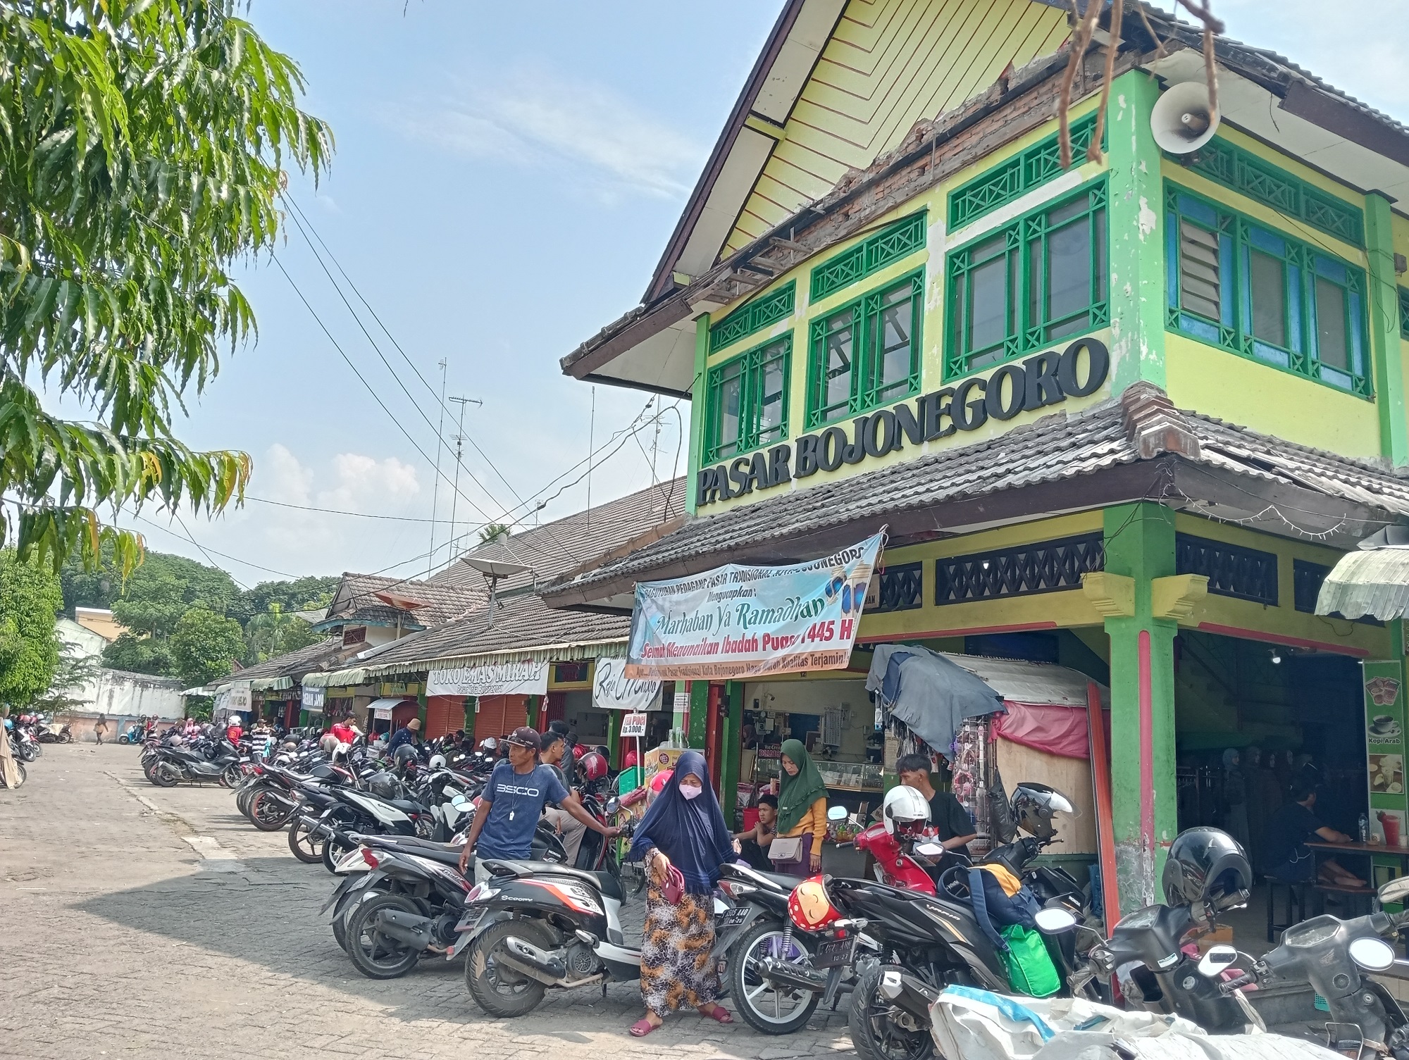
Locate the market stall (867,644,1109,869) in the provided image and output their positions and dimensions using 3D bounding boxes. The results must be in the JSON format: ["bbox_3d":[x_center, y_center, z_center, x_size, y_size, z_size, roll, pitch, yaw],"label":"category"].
[{"bbox_3d":[2.508,2.197,9.876,1.650,2.250,1.550,10,-13,-29],"label":"market stall"}]

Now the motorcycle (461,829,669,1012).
[{"bbox_3d":[-0.586,2.175,6.585,1.860,1.110,0.690,11,-13,-33],"label":"motorcycle"}]

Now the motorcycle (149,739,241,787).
[{"bbox_3d":[-10.810,5.041,24.690,1.920,1.090,0.720,10,-13,-29],"label":"motorcycle"}]

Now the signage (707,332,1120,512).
[{"bbox_3d":[1.445,-0.897,11.230,0.100,0.489,6.210,10,-13,-29],"label":"signage"}]

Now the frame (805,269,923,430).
[{"bbox_3d":[1.565,-1.767,11.385,0.100,1.255,1.850,10,-13,-29],"label":"frame"}]

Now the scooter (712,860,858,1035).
[{"bbox_3d":[0.889,2.263,6.580,1.920,1.120,0.700,11,-13,-32],"label":"scooter"}]

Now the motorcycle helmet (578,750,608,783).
[{"bbox_3d":[-0.984,2.095,10.100,0.290,0.260,0.250,9,-13,-27],"label":"motorcycle helmet"}]

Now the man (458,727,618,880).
[{"bbox_3d":[-0.999,1.987,6.953,0.850,1.570,0.420,2,-11,6],"label":"man"}]

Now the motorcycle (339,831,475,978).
[{"bbox_3d":[-1.455,2.284,7.359,1.880,1.090,0.680,11,-14,-34],"label":"motorcycle"}]

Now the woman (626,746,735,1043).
[{"bbox_3d":[-0.082,1.964,6.369,0.570,1.510,0.450,2,-11,9],"label":"woman"}]

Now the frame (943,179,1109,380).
[{"bbox_3d":[2.649,-2.048,9.571,0.100,1.271,1.866,10,-13,-29],"label":"frame"}]

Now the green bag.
[{"bbox_3d":[1.727,2.288,6.080,0.250,0.370,0.230,-11,-1,-35],"label":"green bag"}]

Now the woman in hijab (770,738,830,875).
[{"bbox_3d":[0.632,2.206,7.684,0.380,1.580,0.480,14,-15,-42],"label":"woman in hijab"}]

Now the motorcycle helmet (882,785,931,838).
[{"bbox_3d":[1.168,1.630,6.600,0.260,0.280,0.320,8,-2,-21],"label":"motorcycle helmet"}]

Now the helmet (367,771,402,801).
[{"bbox_3d":[-3.223,2.580,11.500,0.330,0.270,0.260,1,-11,11],"label":"helmet"}]

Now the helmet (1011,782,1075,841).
[{"bbox_3d":[1.845,1.538,6.200,0.350,0.290,0.250,4,-11,-2],"label":"helmet"}]

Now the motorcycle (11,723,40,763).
[{"bbox_3d":[-19.264,5.840,31.544,1.880,1.060,0.680,6,-11,-13],"label":"motorcycle"}]

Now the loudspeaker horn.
[{"bbox_3d":[3.609,-3.000,8.368,0.500,0.500,0.470,-7,5,43],"label":"loudspeaker horn"}]

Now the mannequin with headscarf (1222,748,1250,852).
[{"bbox_3d":[6.886,3.677,14.836,0.430,1.660,0.350,10,-13,-34],"label":"mannequin with headscarf"}]

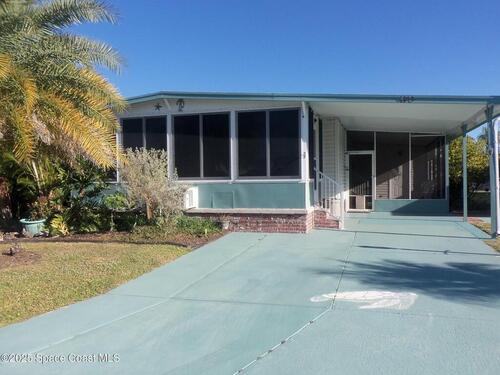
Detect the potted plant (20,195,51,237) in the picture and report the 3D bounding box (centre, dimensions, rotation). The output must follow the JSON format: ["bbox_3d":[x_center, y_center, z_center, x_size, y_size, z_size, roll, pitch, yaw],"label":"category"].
[{"bbox_3d":[-4.933,0.649,9.300,0.660,0.970,0.640,-1,3,7],"label":"potted plant"}]

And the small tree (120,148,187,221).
[{"bbox_3d":[-2.267,-0.036,9.600,1.550,1.760,1.400,-1,3,7],"label":"small tree"}]

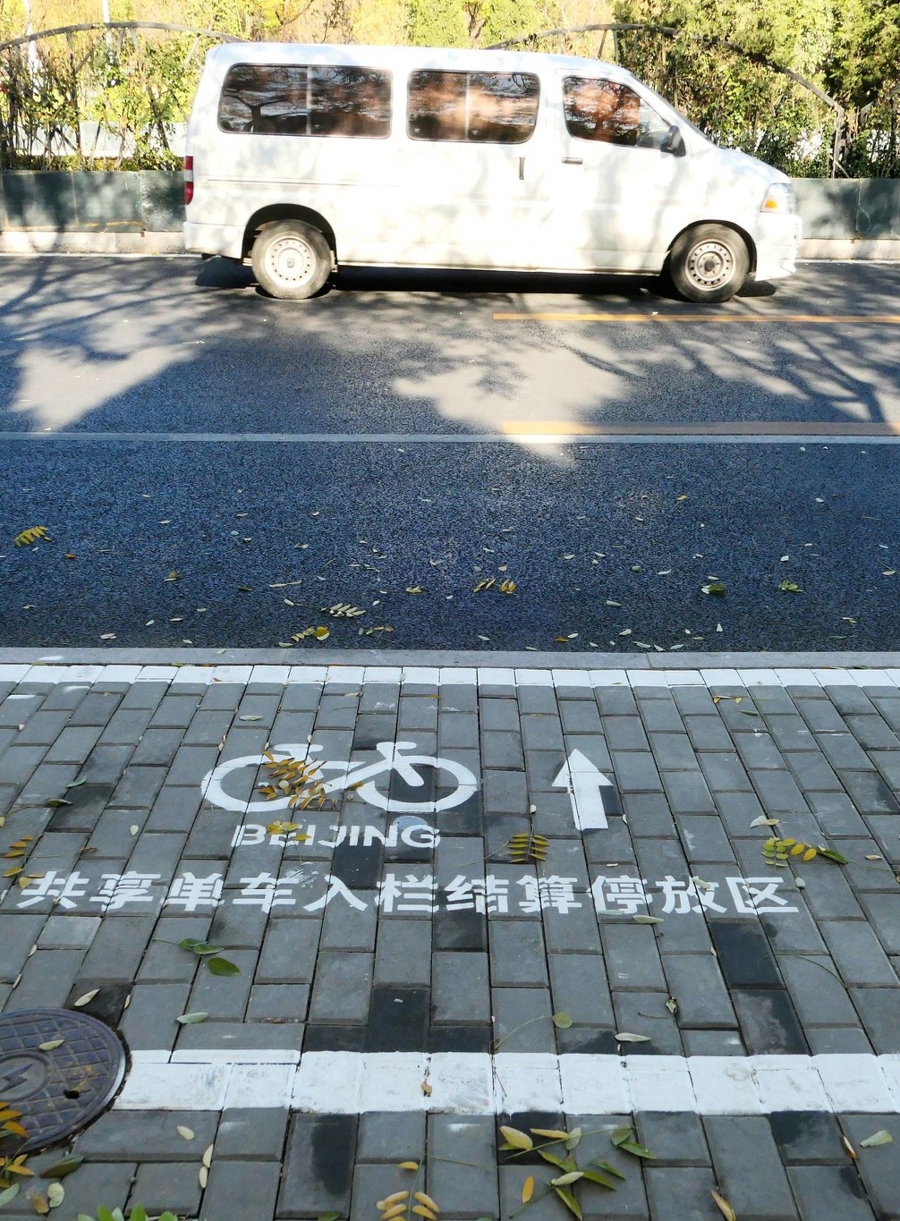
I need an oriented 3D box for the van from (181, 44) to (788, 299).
[{"bbox_3d":[0.372,-3.812,10.625,5.200,1.950,1.820,0,22,-1],"label":"van"}]

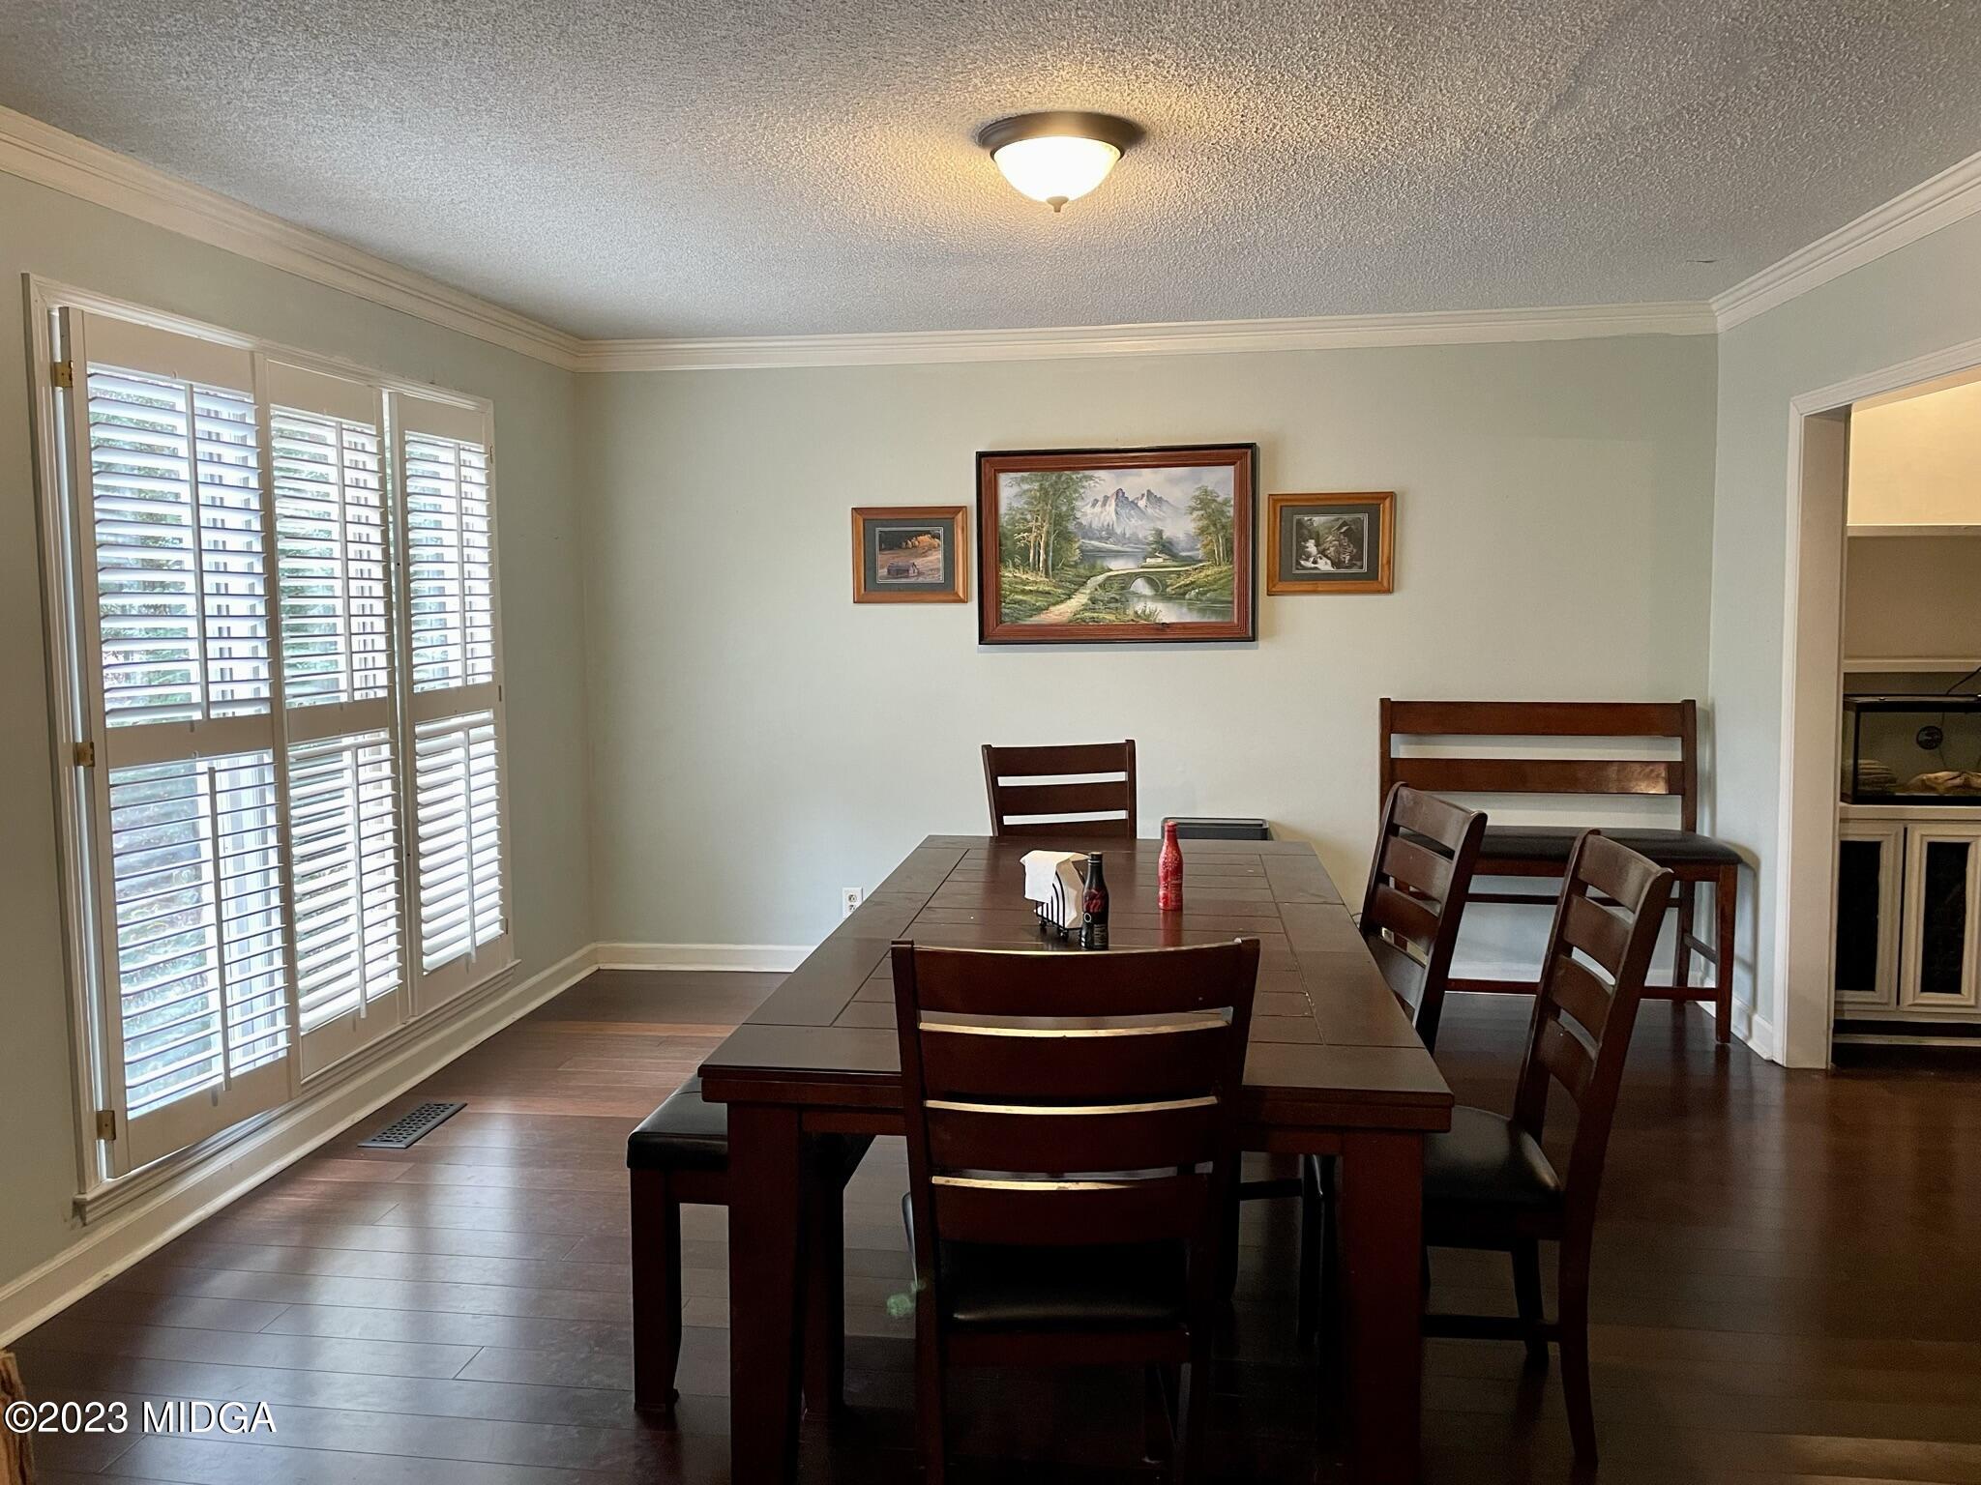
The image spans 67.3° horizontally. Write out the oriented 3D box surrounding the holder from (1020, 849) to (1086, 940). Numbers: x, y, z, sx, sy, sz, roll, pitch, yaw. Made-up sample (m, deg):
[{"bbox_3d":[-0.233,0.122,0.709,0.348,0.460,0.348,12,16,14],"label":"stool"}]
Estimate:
[{"bbox_3d":[0.135,0.309,3.107,0.080,0.175,0.140,-3,6,-24],"label":"holder"}]

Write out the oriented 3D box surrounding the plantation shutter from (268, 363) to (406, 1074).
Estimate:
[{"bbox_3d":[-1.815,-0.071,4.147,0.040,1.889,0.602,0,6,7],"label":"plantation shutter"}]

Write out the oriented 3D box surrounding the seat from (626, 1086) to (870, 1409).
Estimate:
[{"bbox_3d":[-0.356,0.894,3.285,0.415,0.515,1.280,0,6,7],"label":"seat"}]

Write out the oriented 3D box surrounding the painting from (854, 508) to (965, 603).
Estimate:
[{"bbox_3d":[-0.294,-0.700,5.572,0.437,0.359,0.027,0,6,7],"label":"painting"}]

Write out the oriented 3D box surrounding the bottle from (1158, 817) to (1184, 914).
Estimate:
[{"bbox_3d":[0.387,0.261,3.187,0.053,0.191,0.053,0,6,7],"label":"bottle"}]

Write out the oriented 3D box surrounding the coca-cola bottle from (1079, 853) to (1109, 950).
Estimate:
[{"bbox_3d":[0.202,0.300,2.852,0.053,0.183,0.053,0,6,7],"label":"coca-cola bottle"}]

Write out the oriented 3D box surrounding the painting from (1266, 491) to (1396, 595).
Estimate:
[{"bbox_3d":[1.228,-0.717,5.363,0.444,0.361,0.025,0,6,8],"label":"painting"}]

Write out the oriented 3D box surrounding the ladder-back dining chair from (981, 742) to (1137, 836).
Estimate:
[{"bbox_3d":[0.259,0.540,4.159,0.470,1.030,0.560,-2,6,-8],"label":"ladder-back dining chair"}]

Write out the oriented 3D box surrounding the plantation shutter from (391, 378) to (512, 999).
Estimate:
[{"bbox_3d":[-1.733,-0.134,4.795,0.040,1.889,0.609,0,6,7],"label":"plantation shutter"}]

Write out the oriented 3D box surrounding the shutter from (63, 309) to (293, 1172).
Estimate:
[{"bbox_3d":[-1.846,0.003,3.455,0.050,1.864,0.570,1,6,14],"label":"shutter"}]

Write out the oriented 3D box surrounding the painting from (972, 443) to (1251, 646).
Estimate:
[{"bbox_3d":[0.463,-0.721,5.467,1.009,0.711,0.040,0,6,7],"label":"painting"}]

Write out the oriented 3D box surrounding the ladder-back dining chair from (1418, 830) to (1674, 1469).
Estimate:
[{"bbox_3d":[0.834,0.683,2.654,0.565,1.030,0.470,0,6,5],"label":"ladder-back dining chair"}]

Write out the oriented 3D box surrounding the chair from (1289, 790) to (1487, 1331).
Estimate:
[{"bbox_3d":[0.709,0.631,3.193,0.560,1.030,0.470,-1,6,2],"label":"chair"}]

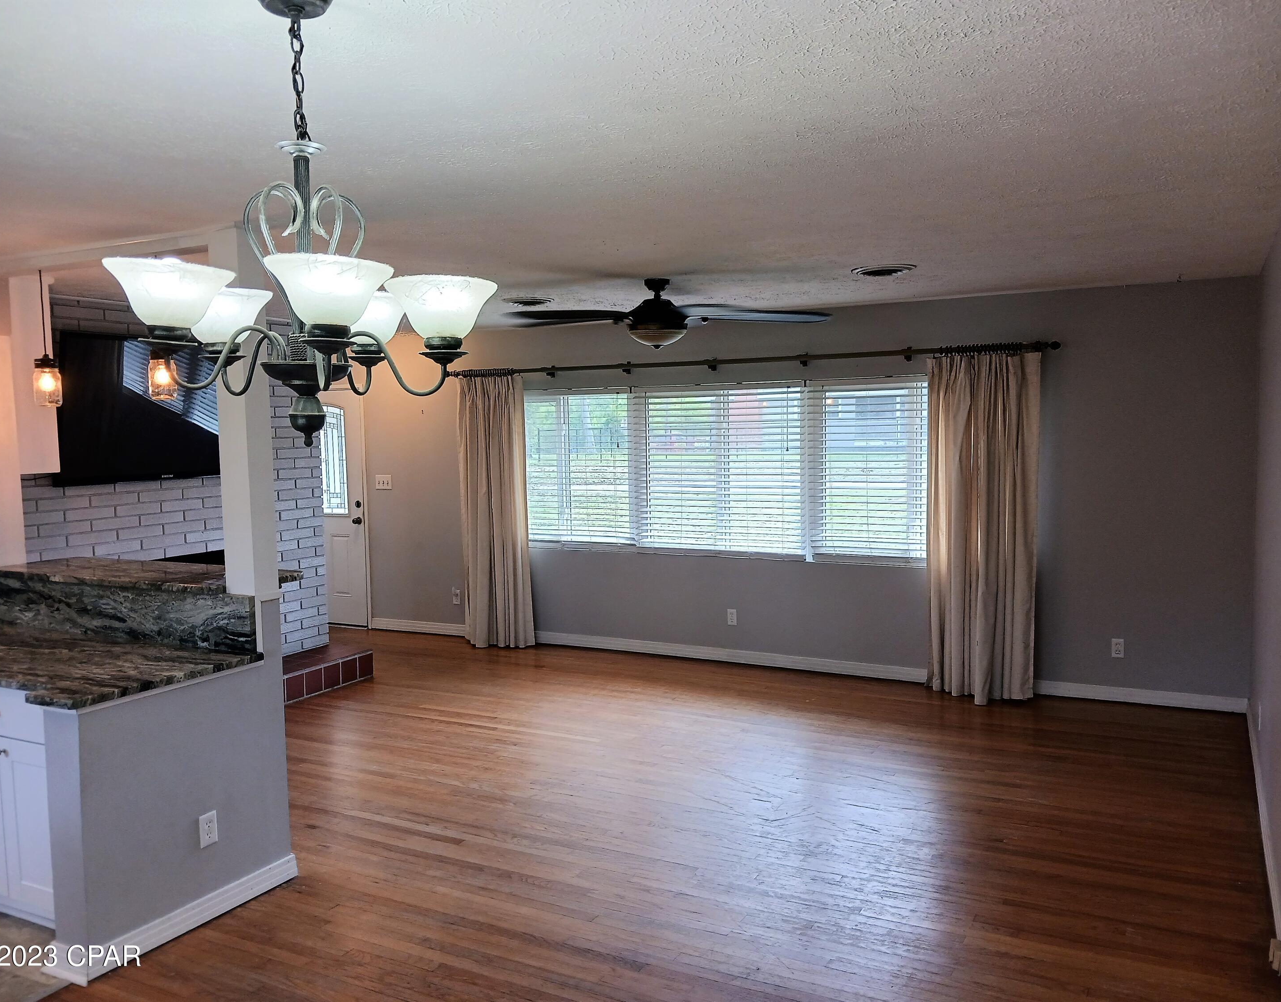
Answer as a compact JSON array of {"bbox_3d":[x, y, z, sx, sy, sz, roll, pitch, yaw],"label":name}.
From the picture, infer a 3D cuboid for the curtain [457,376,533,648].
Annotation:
[{"bbox_3d":[-1.123,0.082,8.022,0.606,2.092,0.189,1,4,28],"label":"curtain"}]

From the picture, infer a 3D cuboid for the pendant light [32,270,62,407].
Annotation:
[{"bbox_3d":[-2.463,-0.668,4.301,0.099,0.560,0.099,1,4,28],"label":"pendant light"}]

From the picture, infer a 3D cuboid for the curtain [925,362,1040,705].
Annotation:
[{"bbox_3d":[2.055,0.156,6.296,0.644,2.063,0.199,1,4,28],"label":"curtain"}]

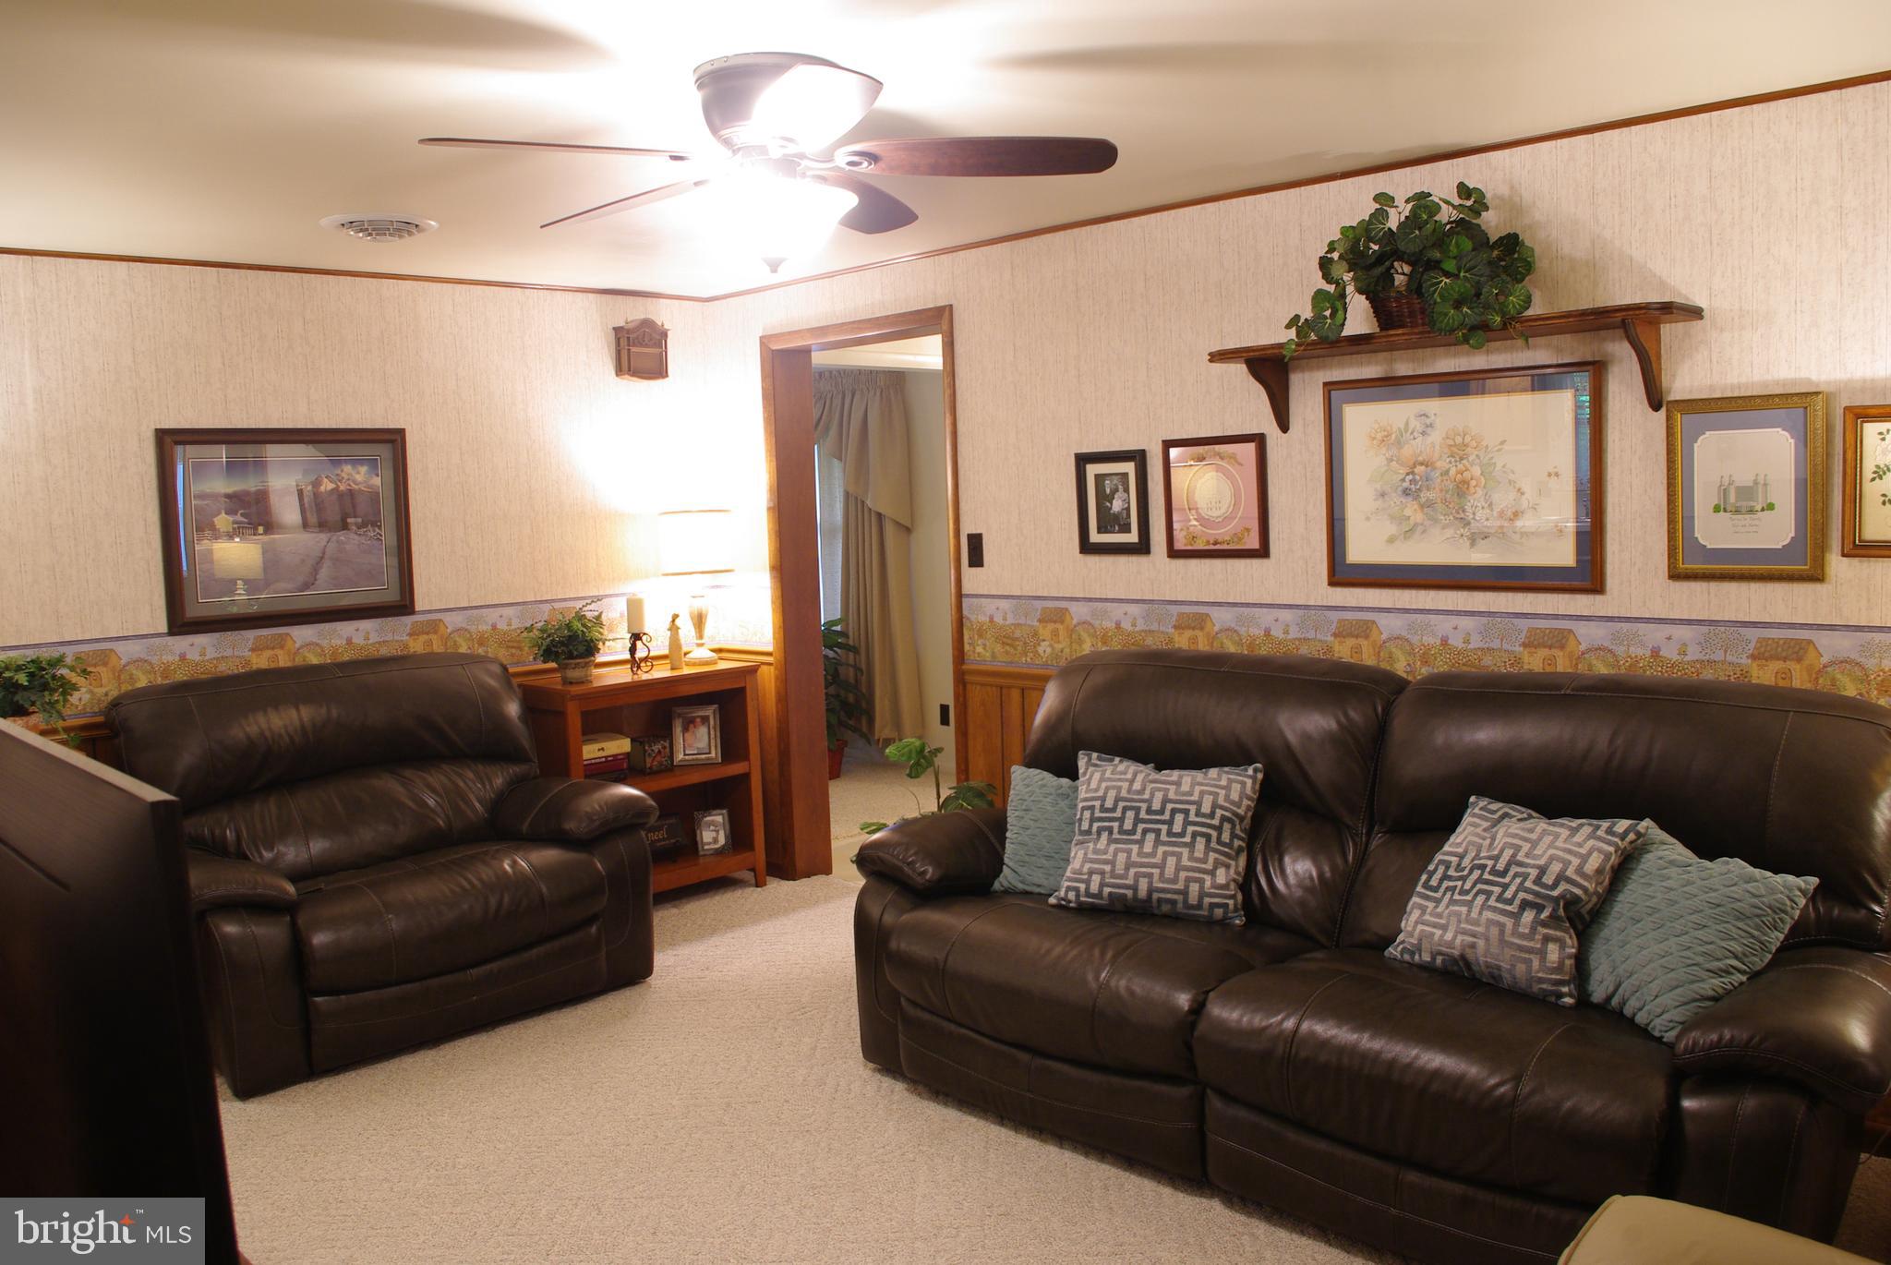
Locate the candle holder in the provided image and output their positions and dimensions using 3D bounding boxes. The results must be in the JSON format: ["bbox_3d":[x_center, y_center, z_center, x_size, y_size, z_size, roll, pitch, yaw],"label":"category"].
[{"bbox_3d":[-1.157,0.073,5.337,0.090,0.170,0.115,3,8,43],"label":"candle holder"}]

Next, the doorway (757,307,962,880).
[{"bbox_3d":[-0.255,-0.064,5.267,1.010,2.127,0.160,3,8,43],"label":"doorway"}]

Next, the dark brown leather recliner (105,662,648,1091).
[{"bbox_3d":[-1.670,0.639,4.311,1.250,1.020,0.910,-7,8,-42],"label":"dark brown leather recliner"}]

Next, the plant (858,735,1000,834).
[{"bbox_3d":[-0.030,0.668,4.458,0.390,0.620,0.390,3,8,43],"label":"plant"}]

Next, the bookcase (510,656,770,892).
[{"bbox_3d":[-1.108,0.593,5.334,0.335,0.866,0.845,3,8,43],"label":"bookcase"}]

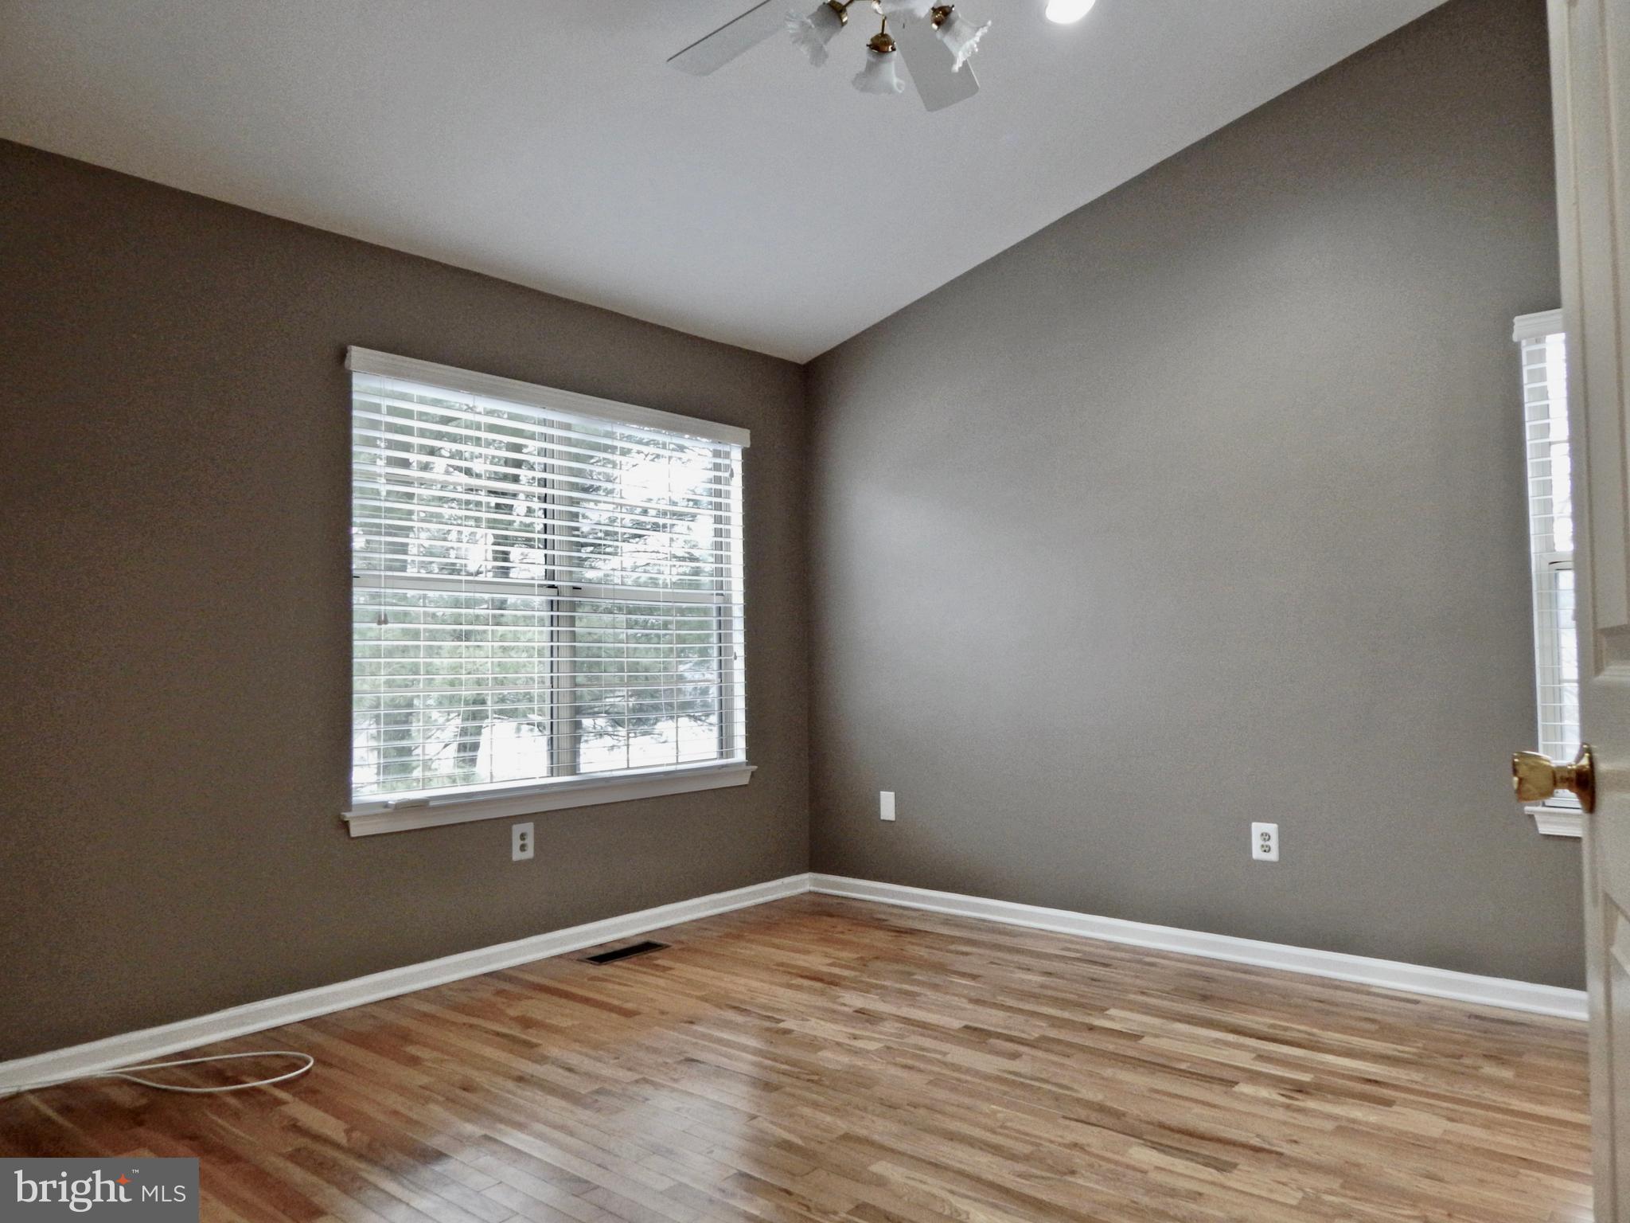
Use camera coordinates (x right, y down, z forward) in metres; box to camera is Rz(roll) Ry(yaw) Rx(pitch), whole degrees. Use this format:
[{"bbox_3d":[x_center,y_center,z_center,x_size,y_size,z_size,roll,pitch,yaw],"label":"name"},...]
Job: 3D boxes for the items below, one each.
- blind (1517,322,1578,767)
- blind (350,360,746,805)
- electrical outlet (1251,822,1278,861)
[{"bbox_3d":[2.428,-0.139,2.800,0.850,1.542,0.100,-4,-4,41],"label":"blind"},{"bbox_3d":[-0.889,-0.051,4.023,0.100,1.605,1.841,-4,-4,41],"label":"blind"},{"bbox_3d":[1.543,0.792,3.551,0.081,0.123,0.012,-4,-4,41],"label":"electrical outlet"}]

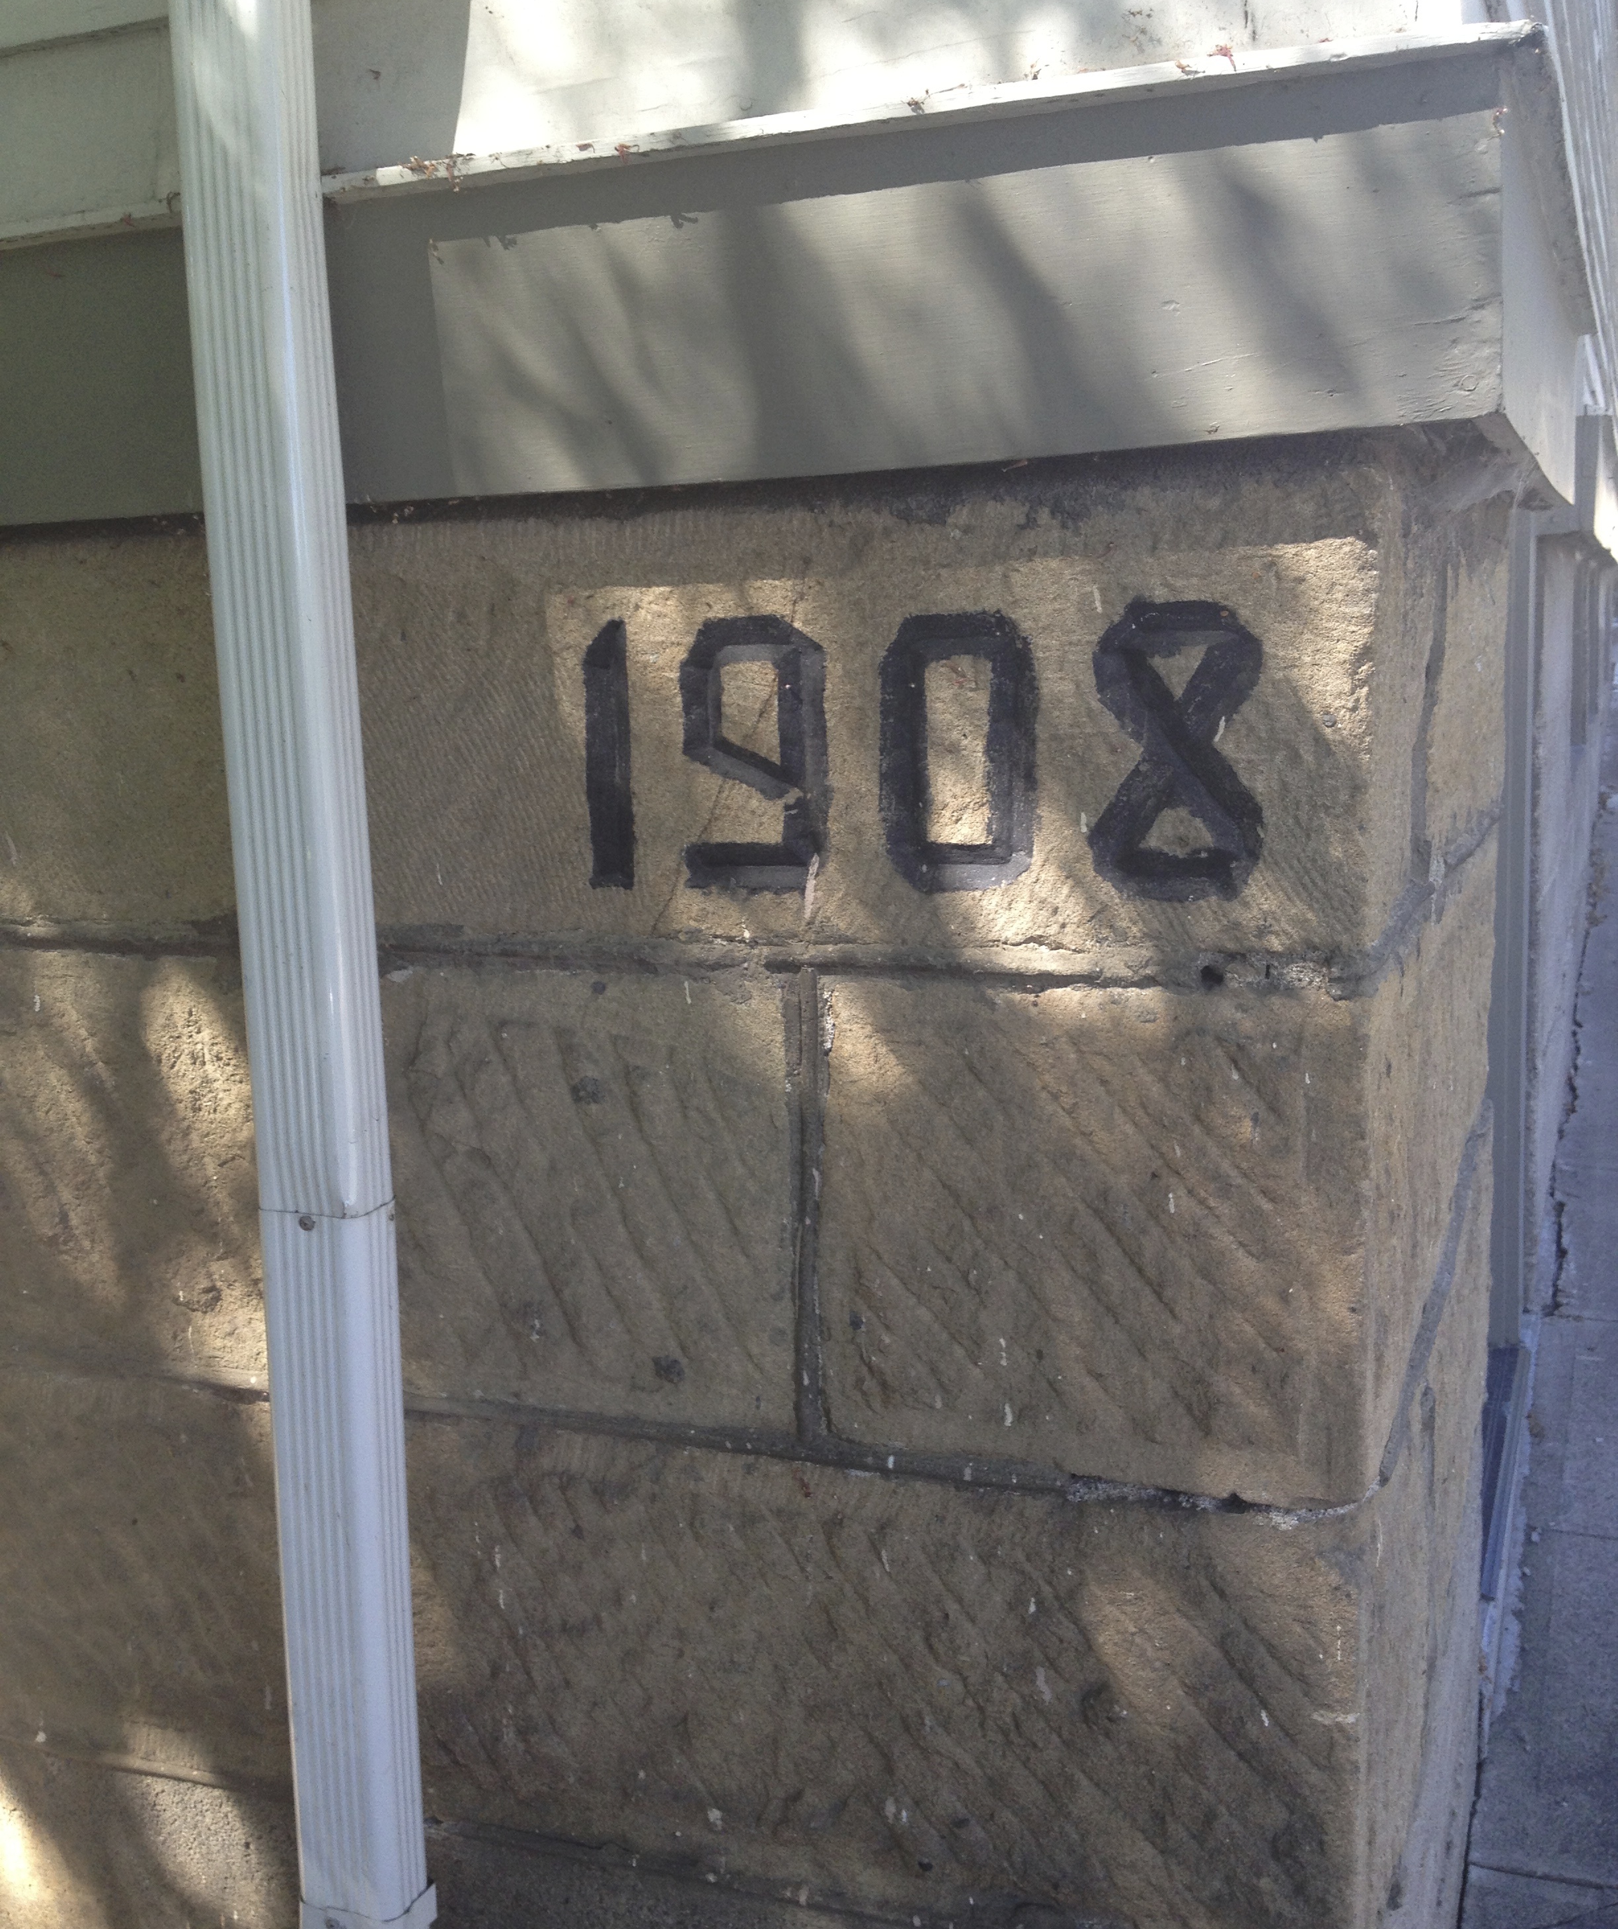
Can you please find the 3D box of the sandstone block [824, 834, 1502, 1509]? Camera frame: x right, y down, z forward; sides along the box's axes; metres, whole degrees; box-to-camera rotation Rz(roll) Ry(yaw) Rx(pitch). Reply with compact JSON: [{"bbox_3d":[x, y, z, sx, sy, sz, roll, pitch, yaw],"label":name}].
[{"bbox_3d":[0.371,0.116,2.001,0.389,0.354,0.986,1,9,21],"label":"sandstone block"}]

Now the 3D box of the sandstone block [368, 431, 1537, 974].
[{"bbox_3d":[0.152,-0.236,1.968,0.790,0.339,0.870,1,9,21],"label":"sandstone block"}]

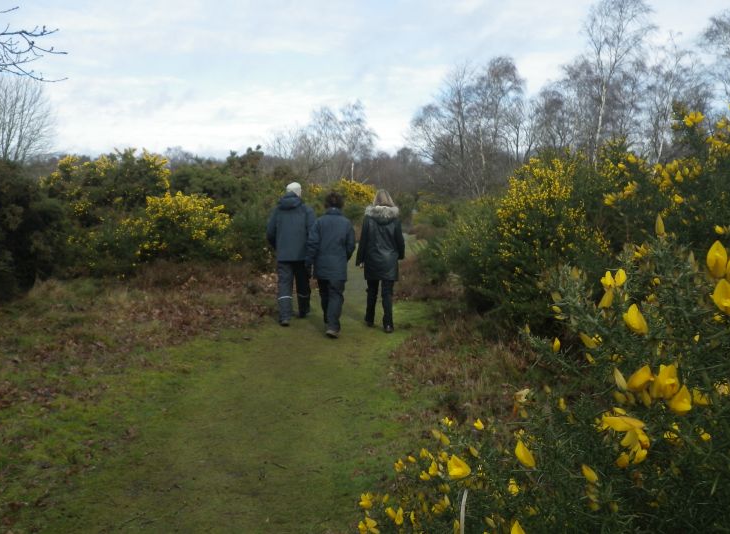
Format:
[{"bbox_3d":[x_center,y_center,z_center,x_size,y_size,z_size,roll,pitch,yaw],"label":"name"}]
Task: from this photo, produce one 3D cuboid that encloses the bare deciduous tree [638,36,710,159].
[{"bbox_3d":[14.530,-6.200,33.000,3.300,9.000,3.200,0,6,0],"label":"bare deciduous tree"}]

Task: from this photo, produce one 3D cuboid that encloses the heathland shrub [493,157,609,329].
[{"bbox_3d":[2.210,-0.292,8.400,1.500,2.050,1.450,0,6,0],"label":"heathland shrub"}]

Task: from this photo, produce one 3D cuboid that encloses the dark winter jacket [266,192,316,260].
[{"bbox_3d":[-0.905,-0.493,8.800,0.620,0.860,0.380,1,6,5],"label":"dark winter jacket"}]

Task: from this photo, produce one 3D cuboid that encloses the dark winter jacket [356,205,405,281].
[{"bbox_3d":[0.183,-0.296,8.350,0.560,0.880,0.360,0,6,2],"label":"dark winter jacket"}]

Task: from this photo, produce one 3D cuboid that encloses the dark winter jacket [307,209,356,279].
[{"bbox_3d":[-0.394,-0.288,8.300,0.580,0.880,0.400,0,6,3],"label":"dark winter jacket"}]

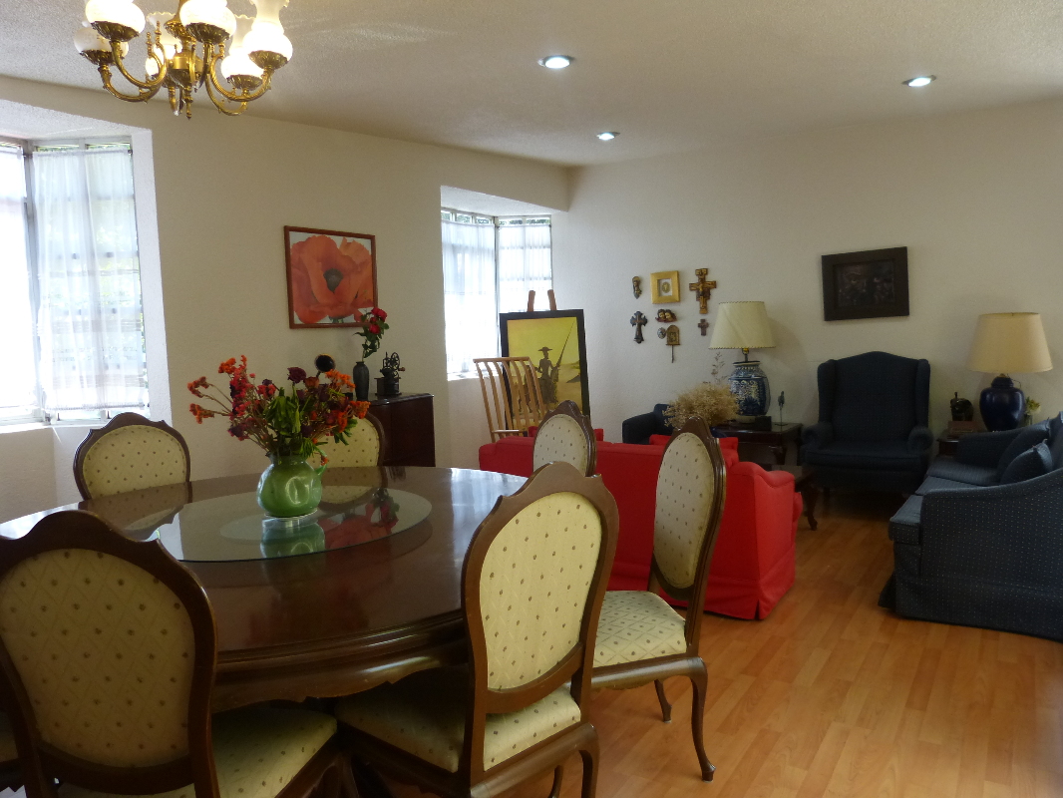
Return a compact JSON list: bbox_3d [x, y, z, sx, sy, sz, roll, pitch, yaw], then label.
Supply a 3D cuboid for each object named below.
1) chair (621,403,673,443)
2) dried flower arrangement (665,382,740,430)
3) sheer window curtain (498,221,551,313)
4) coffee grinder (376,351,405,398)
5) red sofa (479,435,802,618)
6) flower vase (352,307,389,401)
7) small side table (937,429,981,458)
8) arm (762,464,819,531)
[{"bbox_3d":[1.273,0.357,6.149,0.840,0.740,0.800,2,7,33],"label":"chair"},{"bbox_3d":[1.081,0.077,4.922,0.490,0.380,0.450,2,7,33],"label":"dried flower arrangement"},{"bbox_3d":[-0.051,-0.902,7.071,0.452,1.376,0.070,0,6,6],"label":"sheer window curtain"},{"bbox_3d":[-0.887,-0.160,4.824,0.163,0.282,0.135,-5,7,-31],"label":"coffee grinder"},{"bbox_3d":[0.568,0.568,4.136,1.550,0.740,0.760,2,7,33],"label":"red sofa"},{"bbox_3d":[-0.959,-0.251,4.470,0.200,0.530,0.170,-1,6,0],"label":"flower vase"},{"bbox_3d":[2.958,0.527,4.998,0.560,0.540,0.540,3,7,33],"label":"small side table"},{"bbox_3d":[1.394,0.639,4.795,0.680,0.420,0.640,3,7,33],"label":"arm"}]

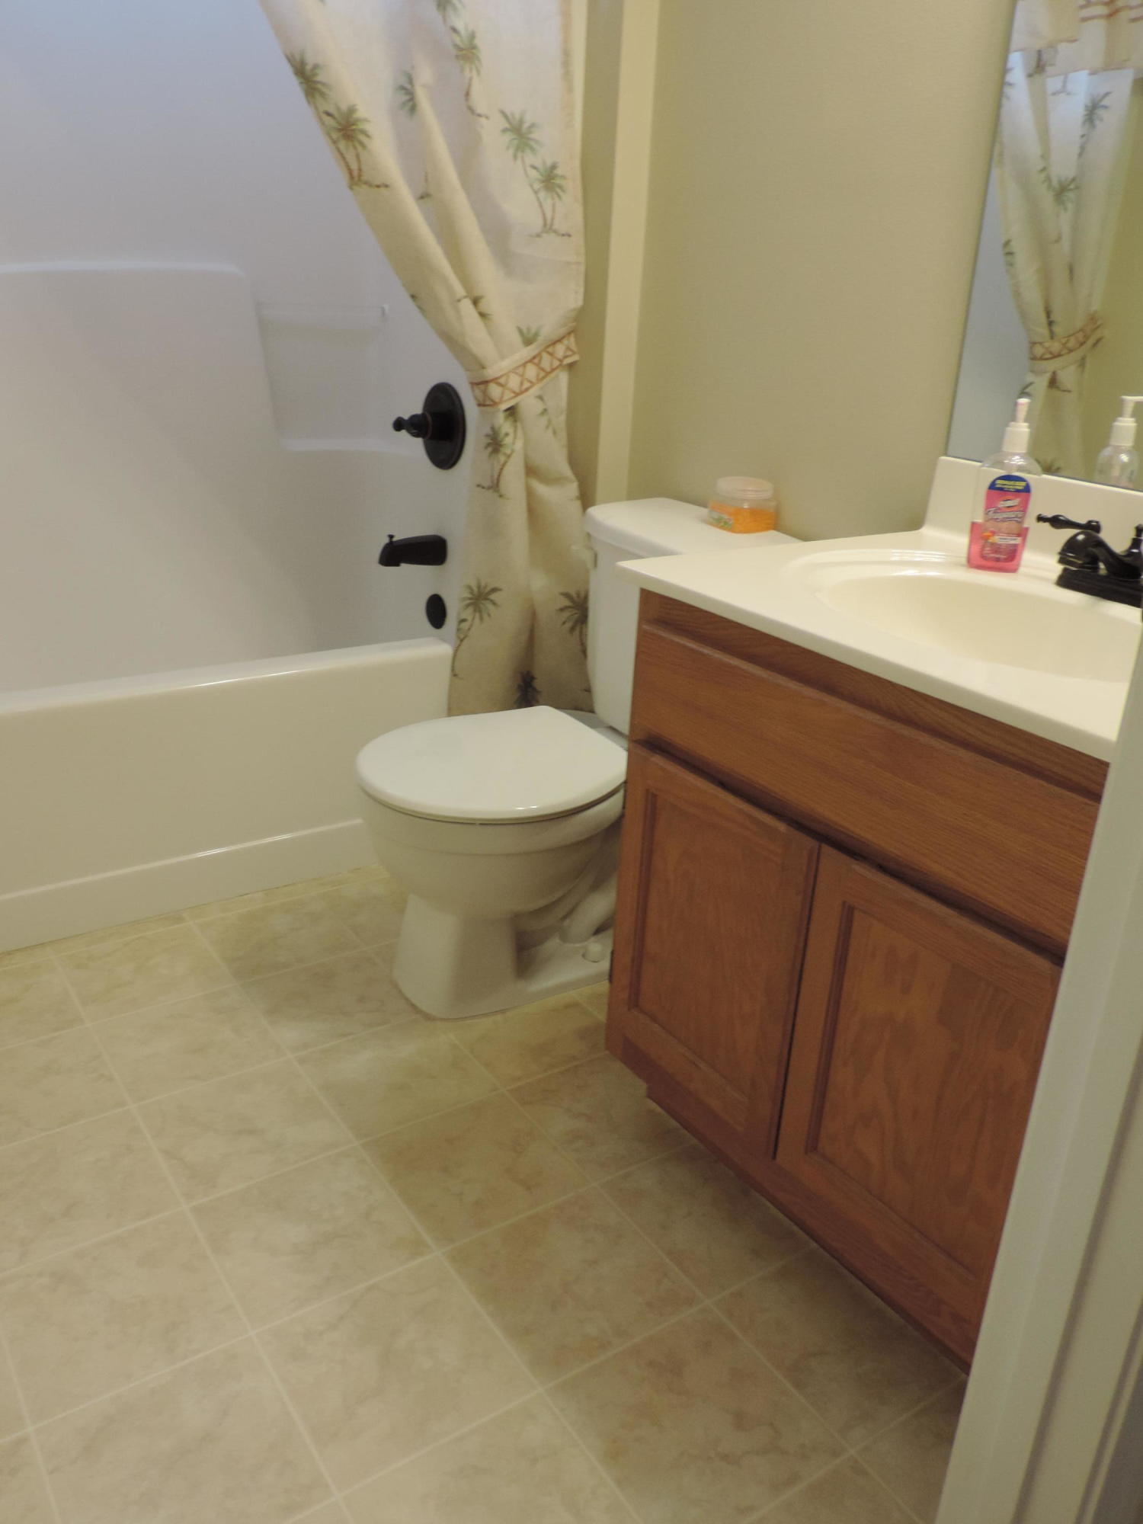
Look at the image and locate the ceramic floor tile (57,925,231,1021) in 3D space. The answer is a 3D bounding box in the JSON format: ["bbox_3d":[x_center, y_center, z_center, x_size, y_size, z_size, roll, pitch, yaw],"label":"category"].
[{"bbox_3d":[-0.702,0.347,2.029,0.221,0.010,0.221,-12,26,-32],"label":"ceramic floor tile"}]

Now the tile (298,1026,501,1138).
[{"bbox_3d":[-0.260,0.461,1.814,0.223,0.009,0.223,-12,26,-32],"label":"tile"}]

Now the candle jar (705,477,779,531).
[{"bbox_3d":[0.277,-0.413,1.984,0.088,0.070,0.088,-12,26,-32],"label":"candle jar"}]

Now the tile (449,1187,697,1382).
[{"bbox_3d":[-0.001,0.612,1.457,0.221,0.010,0.221,-12,26,-32],"label":"tile"}]

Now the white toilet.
[{"bbox_3d":[-0.012,-0.006,2.014,0.684,0.731,0.430,-12,26,-32],"label":"white toilet"}]

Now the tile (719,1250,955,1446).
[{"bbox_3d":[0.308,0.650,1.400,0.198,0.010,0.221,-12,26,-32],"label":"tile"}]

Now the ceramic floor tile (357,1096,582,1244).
[{"bbox_3d":[-0.128,0.536,1.631,0.221,0.010,0.221,-12,26,-32],"label":"ceramic floor tile"}]

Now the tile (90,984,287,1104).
[{"bbox_3d":[-0.580,0.425,1.867,0.223,0.009,0.223,-12,26,-32],"label":"tile"}]

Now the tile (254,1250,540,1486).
[{"bbox_3d":[-0.193,0.654,1.339,0.223,0.009,0.223,-12,26,-32],"label":"tile"}]

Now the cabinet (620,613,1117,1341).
[{"bbox_3d":[0.458,0.211,1.478,0.545,0.765,0.670,-12,26,-32],"label":"cabinet"}]

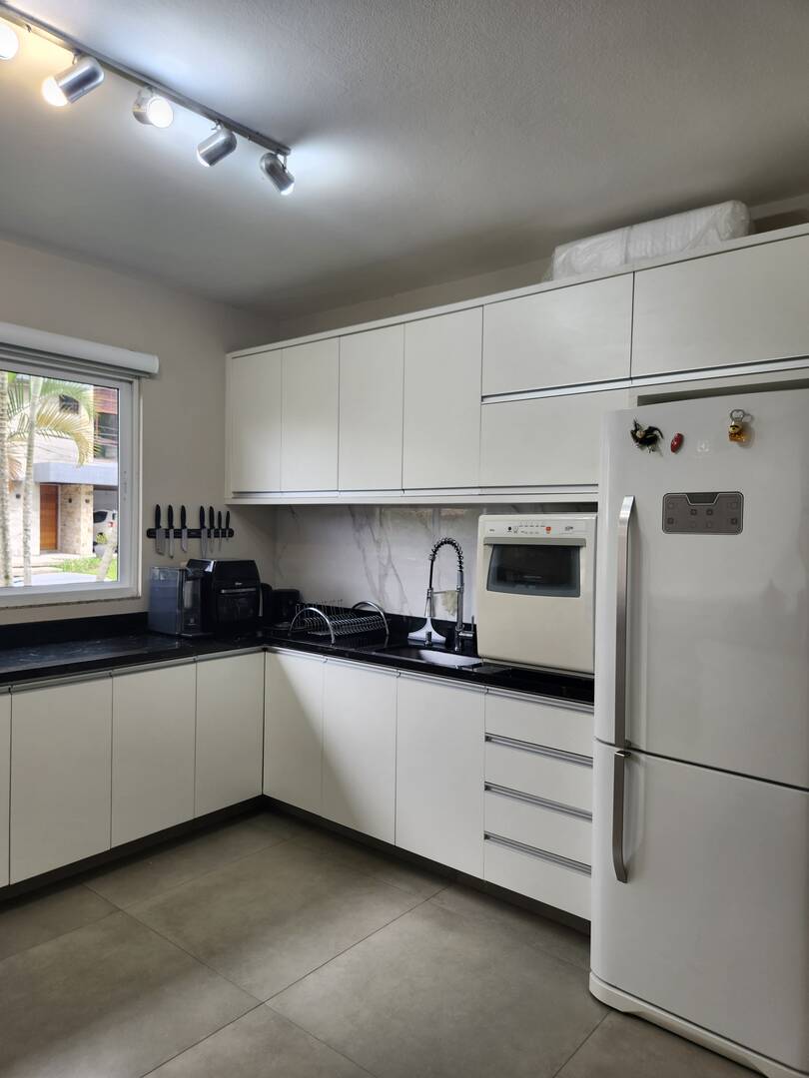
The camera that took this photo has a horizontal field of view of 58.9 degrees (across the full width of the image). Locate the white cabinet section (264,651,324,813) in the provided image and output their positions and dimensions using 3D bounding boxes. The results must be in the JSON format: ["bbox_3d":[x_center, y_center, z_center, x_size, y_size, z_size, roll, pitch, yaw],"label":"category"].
[{"bbox_3d":[-0.378,0.946,3.734,0.423,0.733,0.550,2,1,39],"label":"white cabinet section"}]

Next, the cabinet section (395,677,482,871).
[{"bbox_3d":[0.314,0.968,3.172,0.452,0.733,0.550,2,1,39],"label":"cabinet section"}]

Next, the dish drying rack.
[{"bbox_3d":[-0.336,0.410,3.632,0.355,0.163,0.390,2,1,40],"label":"dish drying rack"}]

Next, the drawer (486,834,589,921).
[{"bbox_3d":[0.628,1.217,2.788,0.443,0.175,0.500,2,1,40],"label":"drawer"}]

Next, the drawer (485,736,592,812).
[{"bbox_3d":[0.635,0.851,2.796,0.460,0.191,0.450,2,1,39],"label":"drawer"}]

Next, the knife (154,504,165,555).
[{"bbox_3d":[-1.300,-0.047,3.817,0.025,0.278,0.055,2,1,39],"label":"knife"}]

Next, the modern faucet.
[{"bbox_3d":[0.207,0.250,3.205,0.120,0.518,0.260,2,1,40],"label":"modern faucet"}]

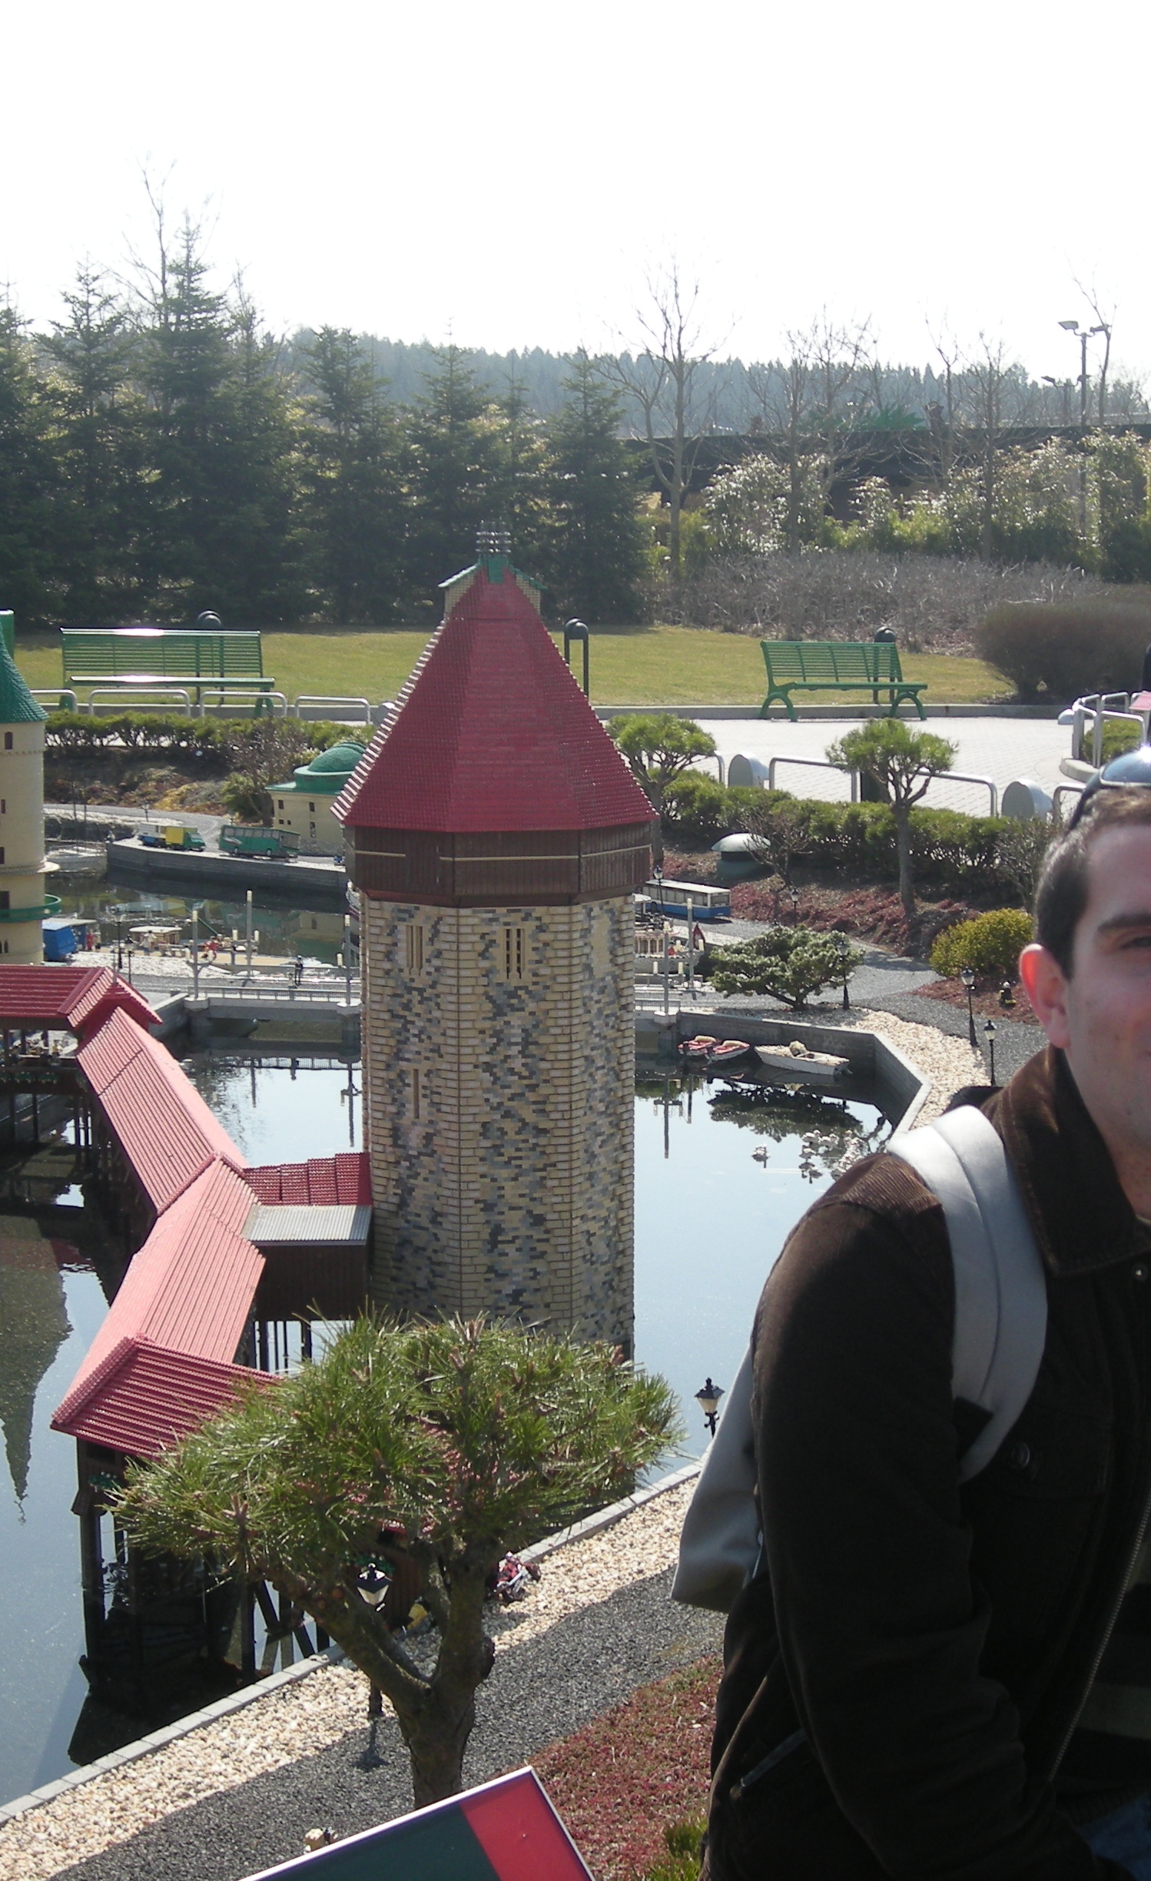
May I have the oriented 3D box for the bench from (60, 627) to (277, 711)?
[{"bbox_3d":[-3.752,-2.427,23.448,1.850,0.860,0.660,-3,9,-17],"label":"bench"}]

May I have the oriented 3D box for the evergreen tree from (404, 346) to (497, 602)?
[{"bbox_3d":[-2.502,-9.219,51.003,2.200,5.587,2.200,0,8,0],"label":"evergreen tree"}]

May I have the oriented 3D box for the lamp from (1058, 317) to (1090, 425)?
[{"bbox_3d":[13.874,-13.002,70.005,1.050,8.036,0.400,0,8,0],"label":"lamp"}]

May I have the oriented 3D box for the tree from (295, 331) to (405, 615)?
[{"bbox_3d":[-4.423,-9.132,50.004,2.400,5.742,2.400,0,8,0],"label":"tree"}]

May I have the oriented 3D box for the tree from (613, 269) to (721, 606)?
[{"bbox_3d":[1.880,-9.890,50.083,2.600,6.840,2.600,0,9,0],"label":"tree"}]

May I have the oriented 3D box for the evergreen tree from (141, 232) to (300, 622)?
[{"bbox_3d":[-6.942,-10.018,49.506,3.100,7.546,3.000,0,8,0],"label":"evergreen tree"}]

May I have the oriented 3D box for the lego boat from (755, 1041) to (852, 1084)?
[{"bbox_3d":[0.803,0.426,9.161,0.360,0.095,0.120,4,10,29],"label":"lego boat"}]

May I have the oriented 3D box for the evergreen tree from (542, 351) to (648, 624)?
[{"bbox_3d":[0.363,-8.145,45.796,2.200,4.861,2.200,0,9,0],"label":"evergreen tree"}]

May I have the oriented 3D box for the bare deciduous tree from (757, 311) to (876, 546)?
[{"bbox_3d":[4.771,-9.814,50.003,2.400,5.086,2.300,0,8,0],"label":"bare deciduous tree"}]

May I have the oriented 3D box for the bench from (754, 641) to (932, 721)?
[{"bbox_3d":[3.037,-2.907,28.568,1.850,0.860,0.660,-5,10,-30],"label":"bench"}]

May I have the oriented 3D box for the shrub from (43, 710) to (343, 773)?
[{"bbox_3d":[-2.822,-1.469,18.690,2.250,0.411,0.800,3,9,22],"label":"shrub"}]

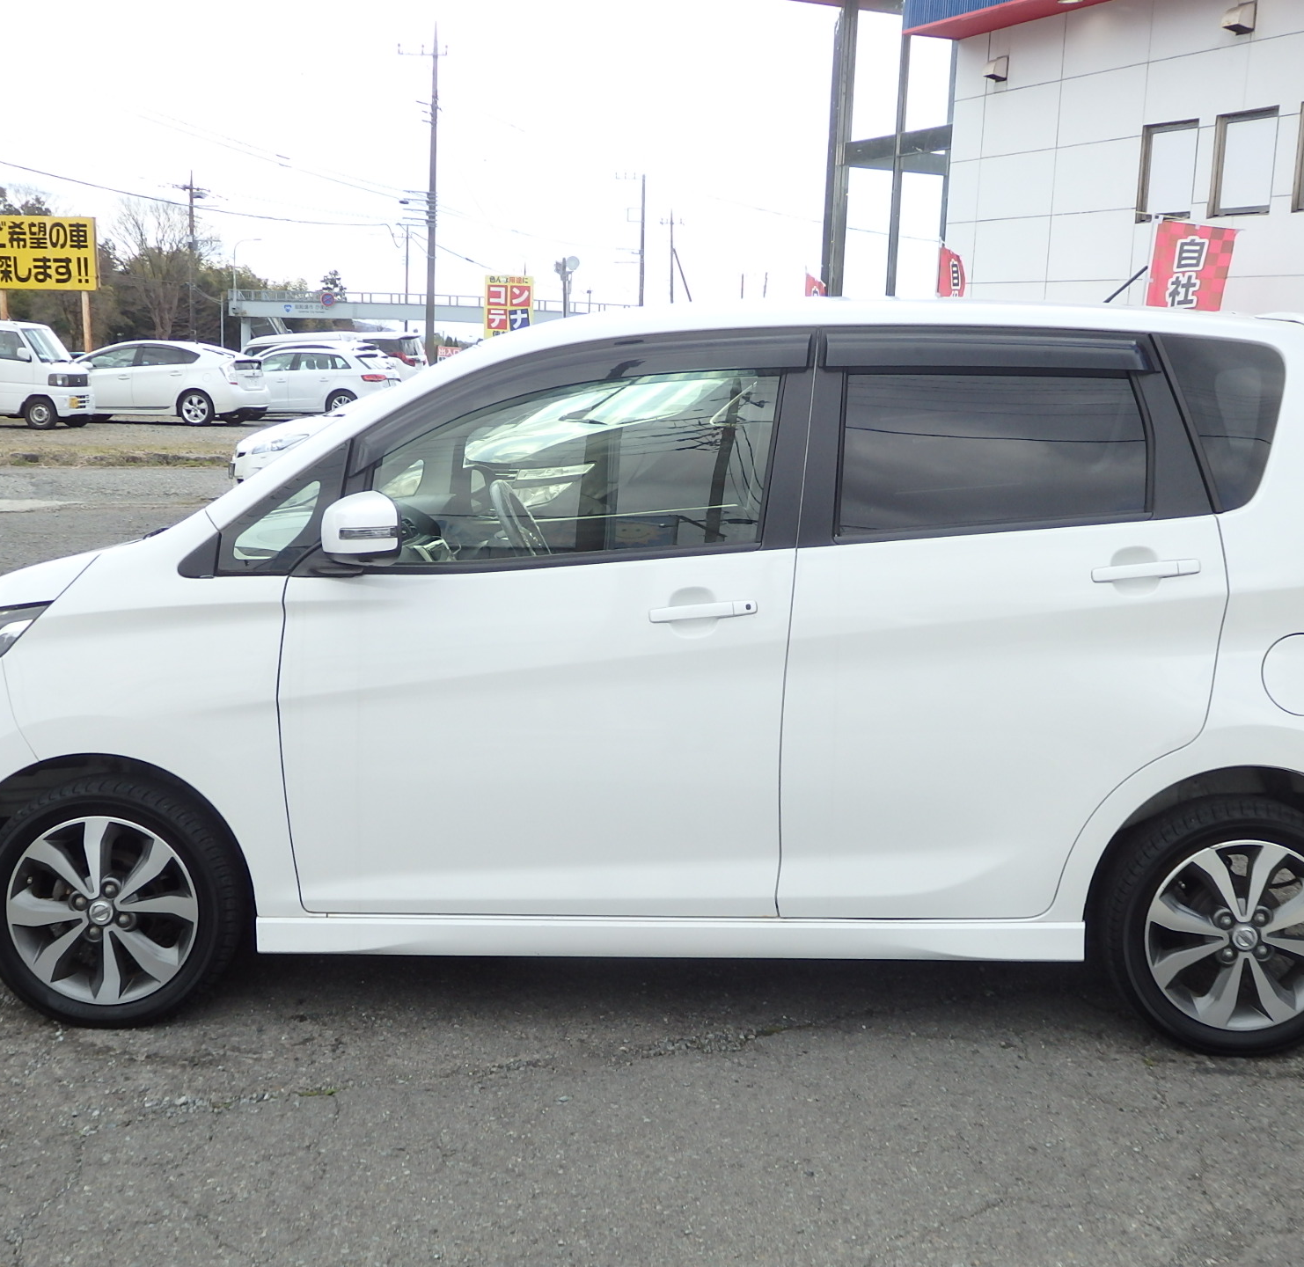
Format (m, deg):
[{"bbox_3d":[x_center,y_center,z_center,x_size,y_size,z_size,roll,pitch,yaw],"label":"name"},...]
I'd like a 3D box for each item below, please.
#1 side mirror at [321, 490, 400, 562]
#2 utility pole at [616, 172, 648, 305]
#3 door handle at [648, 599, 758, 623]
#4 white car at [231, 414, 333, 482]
[{"bbox_3d":[-0.566,-0.207,3.135,0.155,0.155,0.220,2,10,-1],"label":"side mirror"},{"bbox_3d":[-1.308,-19.335,90.994,1.750,12.900,0.400,2,9,0],"label":"utility pole"},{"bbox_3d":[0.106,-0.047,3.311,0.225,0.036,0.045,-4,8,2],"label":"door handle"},{"bbox_3d":[-1.900,-1.661,14.302,3.600,1.490,1.550,-2,11,-21],"label":"white car"}]

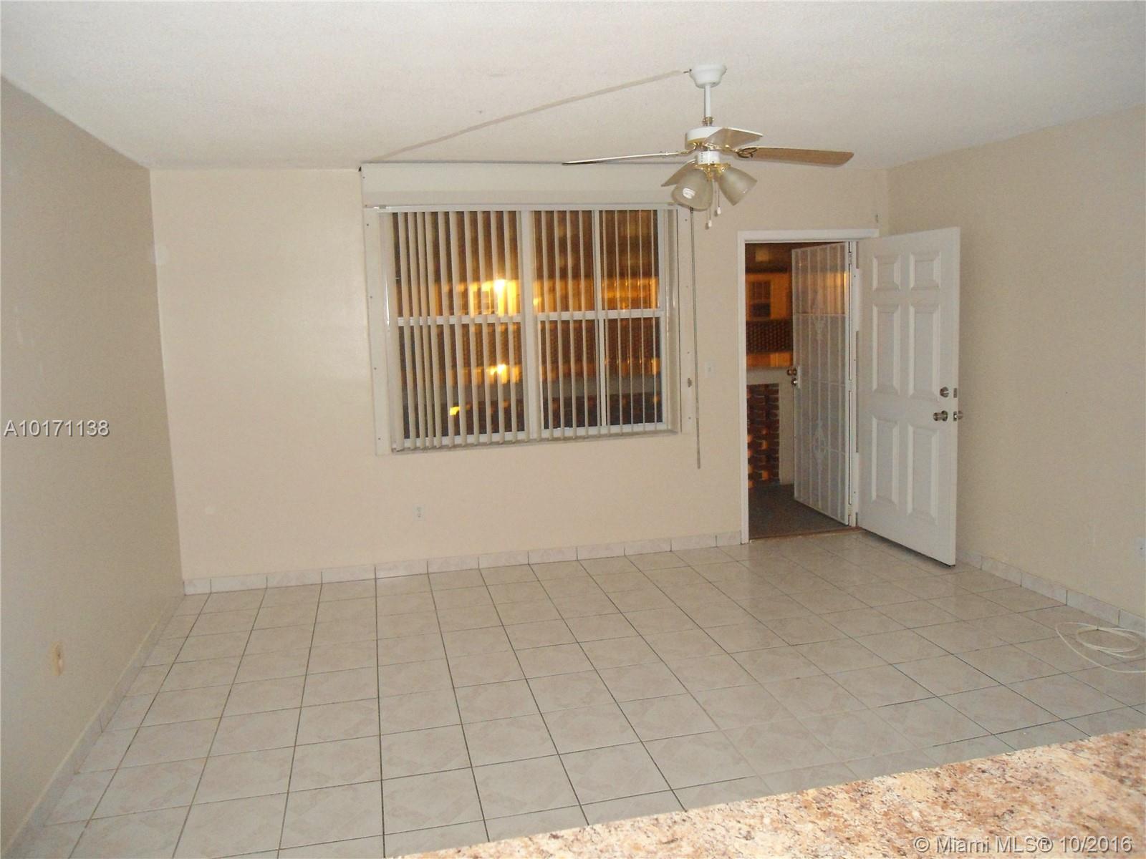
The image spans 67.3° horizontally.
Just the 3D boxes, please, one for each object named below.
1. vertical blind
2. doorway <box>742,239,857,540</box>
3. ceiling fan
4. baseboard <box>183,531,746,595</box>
[{"bbox_3d":[-0.237,-0.655,5.424,1.832,1.463,0.090,-4,9,-13],"label":"vertical blind"},{"bbox_3d":[1.570,-0.261,5.939,0.900,2.060,0.150,-4,9,-13],"label":"doorway"},{"bbox_3d":[0.468,-0.991,2.981,1.020,0.520,1.020,-2,8,-4],"label":"ceiling fan"},{"bbox_3d":[-0.576,0.855,5.529,3.581,0.090,0.020,-4,9,-13],"label":"baseboard"}]

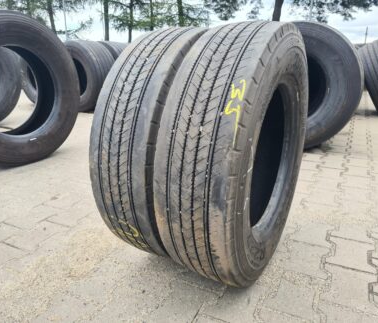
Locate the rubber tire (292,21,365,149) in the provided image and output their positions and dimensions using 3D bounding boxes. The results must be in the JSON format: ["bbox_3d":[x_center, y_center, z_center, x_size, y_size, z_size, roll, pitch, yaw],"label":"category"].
[{"bbox_3d":[0.867,-0.611,2.661,1.005,1.005,0.315,8,22,29],"label":"rubber tire"}]

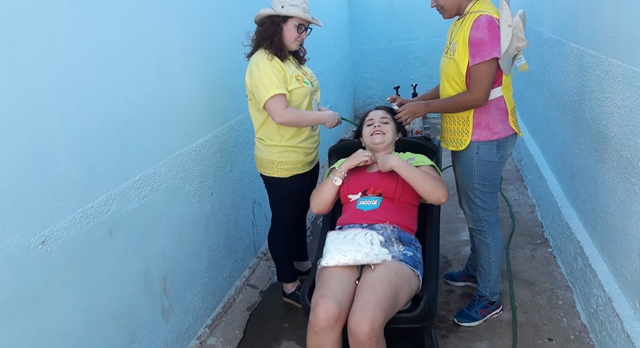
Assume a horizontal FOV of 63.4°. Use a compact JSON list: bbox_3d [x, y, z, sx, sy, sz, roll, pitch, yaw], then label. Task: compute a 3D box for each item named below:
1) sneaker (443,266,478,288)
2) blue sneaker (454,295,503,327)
[{"bbox_3d":[0.823,0.549,2.861,0.262,0.106,0.098,0,19,15],"label":"sneaker"},{"bbox_3d":[0.781,0.654,2.557,0.262,0.106,0.098,-13,20,-23],"label":"blue sneaker"}]

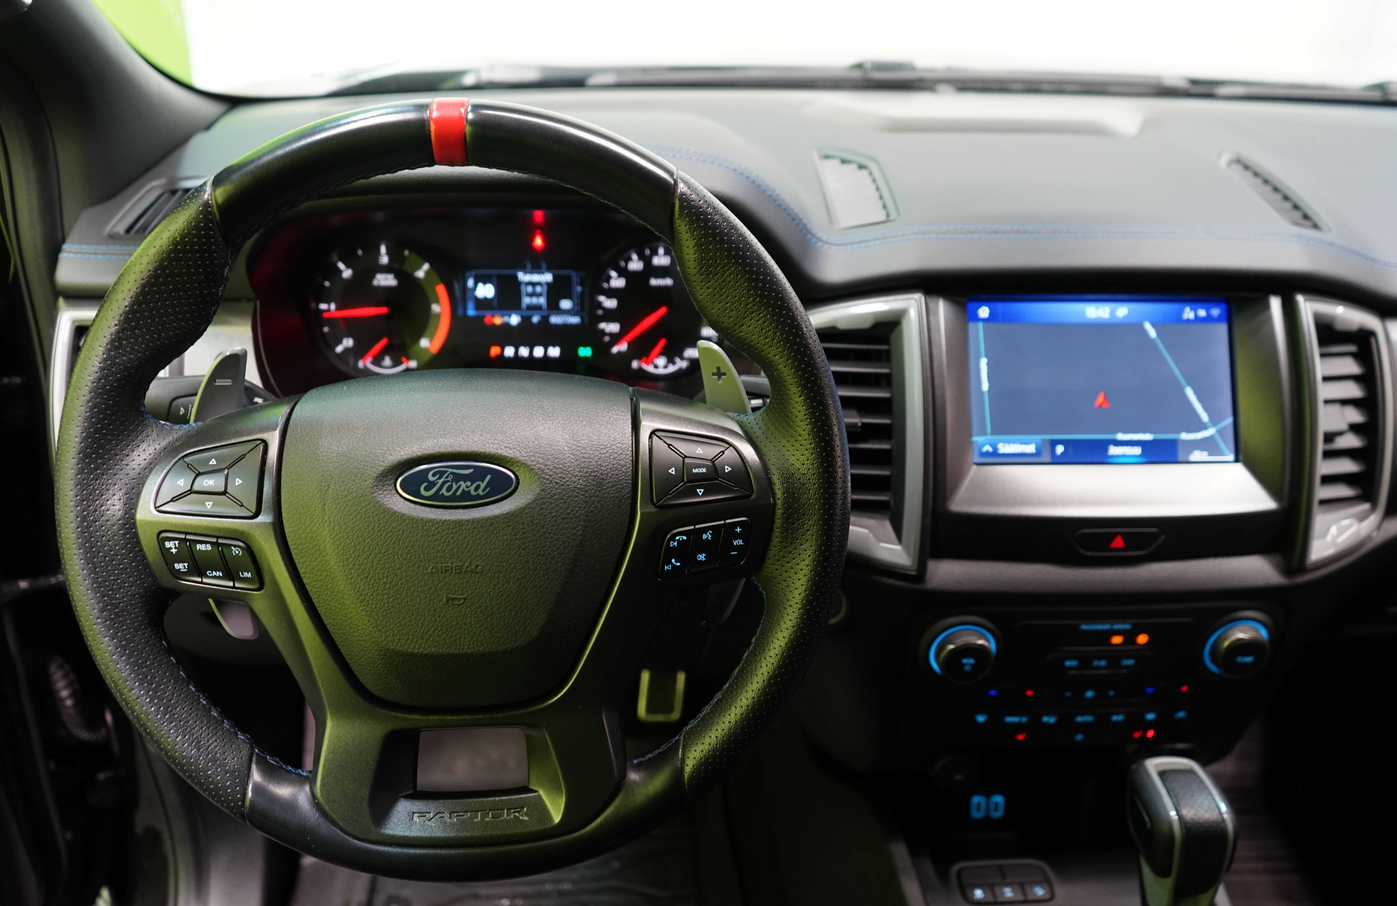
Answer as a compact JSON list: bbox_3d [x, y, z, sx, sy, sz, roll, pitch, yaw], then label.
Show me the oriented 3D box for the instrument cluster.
[{"bbox_3d":[-0.131,-0.107,0.775,0.335,0.138,0.085,-1,11,-3],"label":"instrument cluster"}]

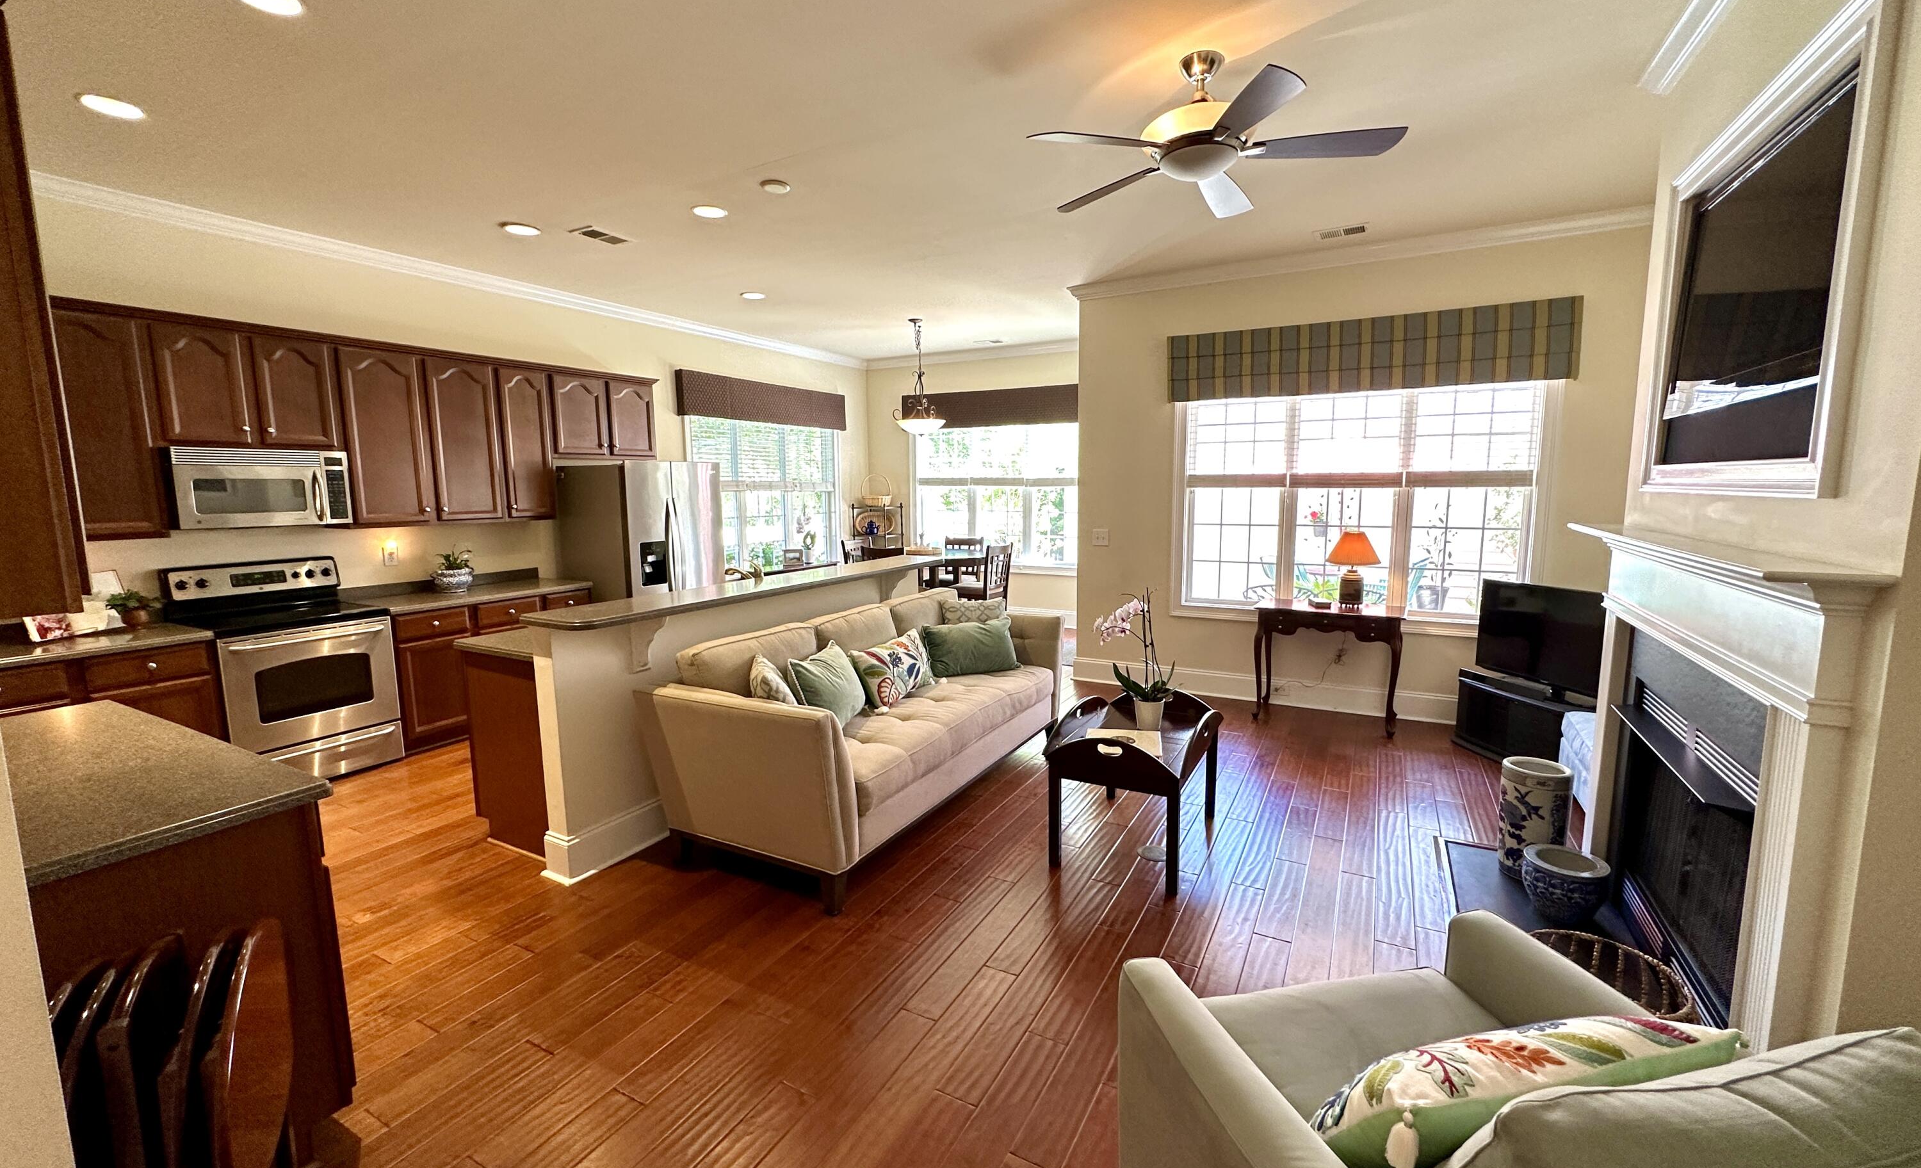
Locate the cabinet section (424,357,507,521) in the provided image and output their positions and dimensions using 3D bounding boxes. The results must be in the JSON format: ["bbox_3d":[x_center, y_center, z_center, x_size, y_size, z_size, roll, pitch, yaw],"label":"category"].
[{"bbox_3d":[-3.373,-0.933,5.171,0.320,1.040,0.459,4,8,29],"label":"cabinet section"}]

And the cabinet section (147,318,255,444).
[{"bbox_3d":[-3.986,-1.015,4.046,0.320,0.595,0.389,4,8,29],"label":"cabinet section"}]

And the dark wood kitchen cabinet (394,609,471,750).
[{"bbox_3d":[-3.485,0.565,4.952,0.610,0.870,0.470,4,8,29],"label":"dark wood kitchen cabinet"}]

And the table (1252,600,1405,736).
[{"bbox_3d":[2.449,0.543,5.195,0.890,0.765,0.510,4,8,29],"label":"table"}]

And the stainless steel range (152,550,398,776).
[{"bbox_3d":[-3.723,0.498,4.313,0.705,1.190,0.761,4,8,29],"label":"stainless steel range"}]

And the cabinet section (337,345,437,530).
[{"bbox_3d":[-3.592,-0.884,4.776,0.320,1.042,0.469,4,8,29],"label":"cabinet section"}]

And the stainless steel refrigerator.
[{"bbox_3d":[-2.457,-0.034,6.005,0.880,1.770,0.850,4,8,29],"label":"stainless steel refrigerator"}]

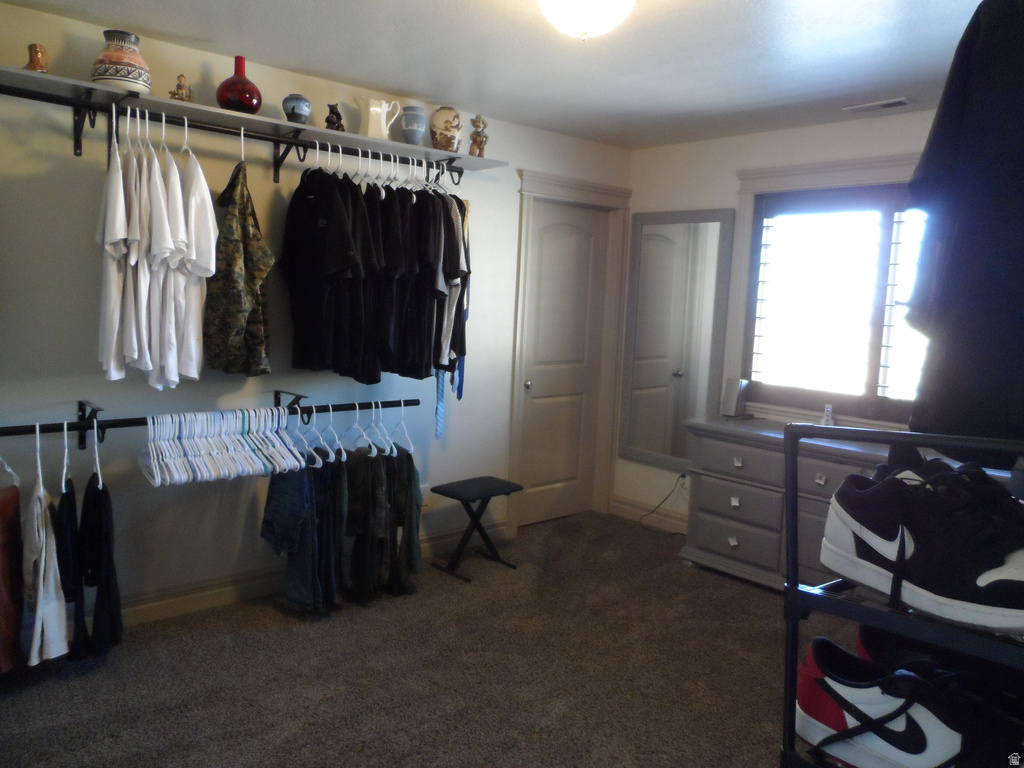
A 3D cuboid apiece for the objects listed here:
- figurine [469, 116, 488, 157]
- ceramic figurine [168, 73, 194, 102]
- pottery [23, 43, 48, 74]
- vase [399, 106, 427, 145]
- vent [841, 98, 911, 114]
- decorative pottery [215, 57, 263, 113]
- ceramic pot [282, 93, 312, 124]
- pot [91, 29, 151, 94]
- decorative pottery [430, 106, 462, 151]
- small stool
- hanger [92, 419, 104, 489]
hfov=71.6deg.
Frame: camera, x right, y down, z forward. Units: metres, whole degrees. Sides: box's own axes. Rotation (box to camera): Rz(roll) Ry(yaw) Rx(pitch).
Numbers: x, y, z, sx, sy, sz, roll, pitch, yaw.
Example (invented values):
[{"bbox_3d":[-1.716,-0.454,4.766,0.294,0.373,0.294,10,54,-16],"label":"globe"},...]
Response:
[{"bbox_3d":[-0.173,-1.272,3.695,0.098,0.236,0.085,1,7,-10],"label":"figurine"},{"bbox_3d":[-1.283,-1.138,2.756,0.097,0.126,0.065,-3,9,-33],"label":"ceramic figurine"},{"bbox_3d":[-1.636,-1.104,2.433,0.065,0.113,0.092,7,9,35],"label":"pottery"},{"bbox_3d":[-0.484,-1.242,3.480,0.118,0.204,0.118,2,8,0],"label":"vase"},{"bbox_3d":[1.756,-1.327,3.419,0.120,0.018,0.300,-4,10,-40],"label":"vent"},{"bbox_3d":[-1.120,-1.216,2.919,0.187,0.250,0.187,-4,10,-39],"label":"decorative pottery"},{"bbox_3d":[-0.919,-1.168,3.042,0.129,0.140,0.129,-4,10,-39],"label":"ceramic pot"},{"bbox_3d":[-1.452,-1.178,2.649,0.188,0.230,0.188,-4,10,-40],"label":"pot"},{"bbox_3d":[-0.331,-1.263,3.564,0.158,0.240,0.158,2,7,0],"label":"decorative pottery"},{"bbox_3d":[-0.196,0.774,3.836,0.300,0.460,0.420,9,10,43],"label":"small stool"},{"bbox_3d":[-1.546,0.248,2.647,0.012,0.240,0.420,-3,9,-32],"label":"hanger"}]

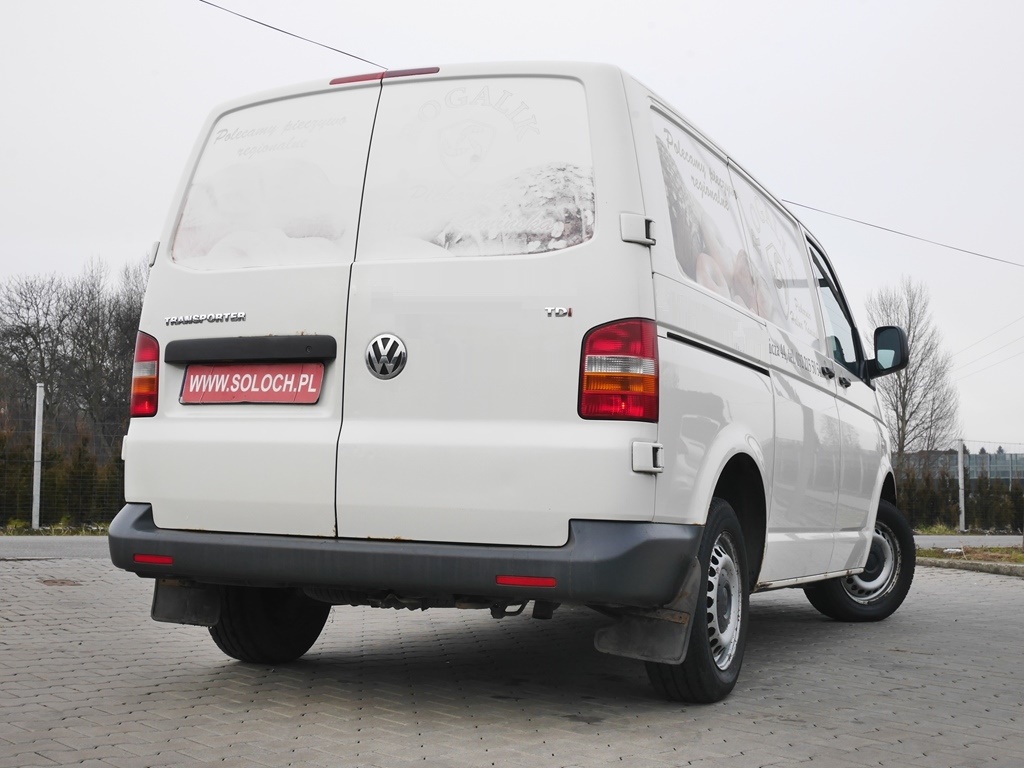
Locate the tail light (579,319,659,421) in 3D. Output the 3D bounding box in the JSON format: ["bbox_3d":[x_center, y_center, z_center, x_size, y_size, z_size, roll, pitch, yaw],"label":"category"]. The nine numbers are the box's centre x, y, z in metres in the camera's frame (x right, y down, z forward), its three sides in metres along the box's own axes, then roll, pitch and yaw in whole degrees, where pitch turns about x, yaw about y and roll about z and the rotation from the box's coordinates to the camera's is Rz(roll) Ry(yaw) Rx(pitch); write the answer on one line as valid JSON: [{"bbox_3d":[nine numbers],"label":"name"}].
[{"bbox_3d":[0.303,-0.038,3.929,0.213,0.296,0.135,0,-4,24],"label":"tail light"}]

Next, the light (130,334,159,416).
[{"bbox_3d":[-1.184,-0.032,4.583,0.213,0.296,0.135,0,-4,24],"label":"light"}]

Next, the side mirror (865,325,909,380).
[{"bbox_3d":[1.821,-0.151,6.851,0.205,0.260,0.150,0,-4,24],"label":"side mirror"}]

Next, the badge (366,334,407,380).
[{"bbox_3d":[-0.362,-0.076,4.098,0.138,0.138,0.020,0,-9,22],"label":"badge"}]

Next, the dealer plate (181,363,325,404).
[{"bbox_3d":[-0.797,0.001,4.333,0.520,0.122,0.020,-1,-16,28],"label":"dealer plate"}]

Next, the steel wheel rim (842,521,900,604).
[{"bbox_3d":[1.824,0.916,7.368,0.440,0.440,0.170,5,-5,-42],"label":"steel wheel rim"}]

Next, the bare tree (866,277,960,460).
[{"bbox_3d":[10.531,0.337,38.000,2.944,6.427,2.944,1,-4,0],"label":"bare tree"}]

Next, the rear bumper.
[{"bbox_3d":[-0.420,0.500,4.298,1.880,0.240,0.570,0,-4,24],"label":"rear bumper"}]

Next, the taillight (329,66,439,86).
[{"bbox_3d":[-0.392,-0.943,4.368,0.380,0.030,0.030,0,-18,24],"label":"taillight"}]

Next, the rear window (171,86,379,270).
[{"bbox_3d":[-0.753,-0.629,4.444,0.737,0.575,0.050,-1,-16,30],"label":"rear window"}]

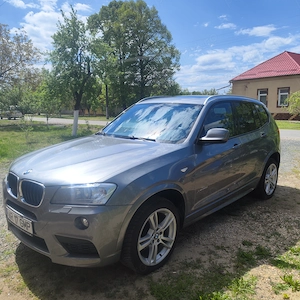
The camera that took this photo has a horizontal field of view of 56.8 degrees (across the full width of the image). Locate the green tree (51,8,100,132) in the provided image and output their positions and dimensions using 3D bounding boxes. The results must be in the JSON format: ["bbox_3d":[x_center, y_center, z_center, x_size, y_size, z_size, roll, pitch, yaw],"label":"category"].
[{"bbox_3d":[-3.626,-3.661,13.274,2.537,6.015,2.461,1,9,0],"label":"green tree"}]

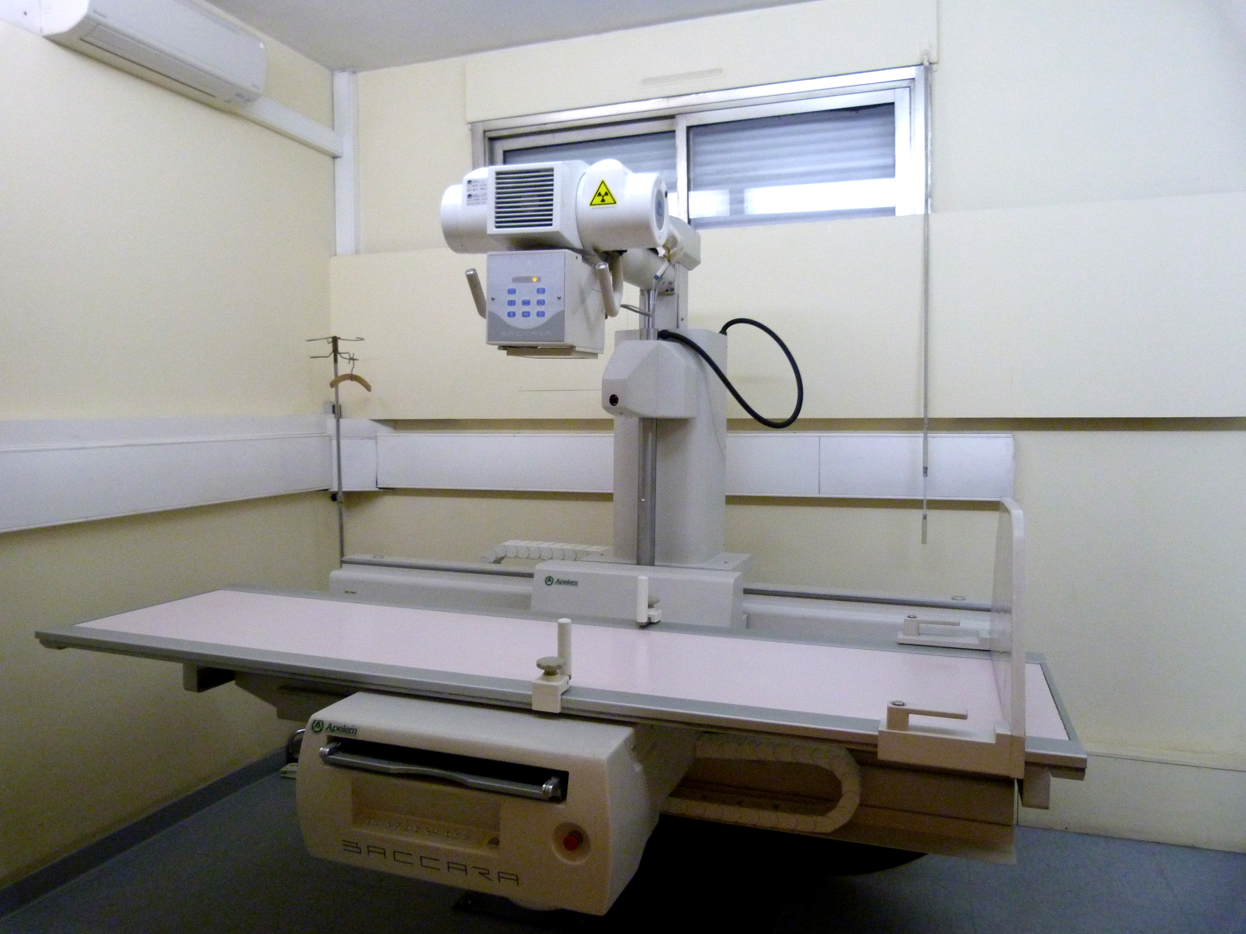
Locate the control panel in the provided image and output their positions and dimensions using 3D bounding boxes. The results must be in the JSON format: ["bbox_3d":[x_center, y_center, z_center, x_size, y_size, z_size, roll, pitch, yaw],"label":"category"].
[{"bbox_3d":[-0.162,-0.346,1.934,0.178,0.195,0.234,2,4,17],"label":"control panel"}]

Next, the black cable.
[{"bbox_3d":[0.301,-0.255,2.421,0.350,0.307,0.220,1,4,20],"label":"black cable"}]

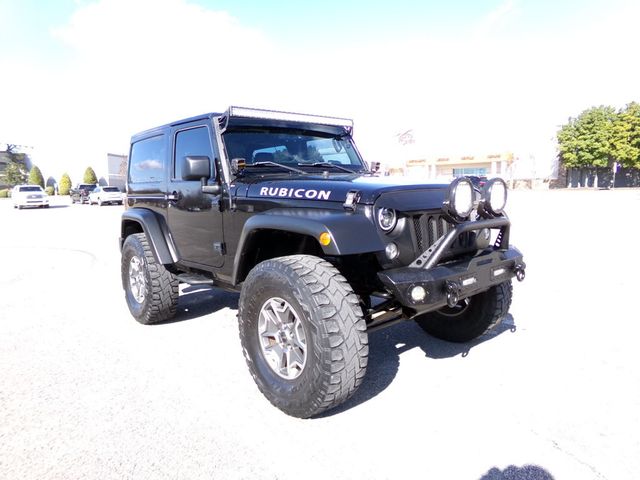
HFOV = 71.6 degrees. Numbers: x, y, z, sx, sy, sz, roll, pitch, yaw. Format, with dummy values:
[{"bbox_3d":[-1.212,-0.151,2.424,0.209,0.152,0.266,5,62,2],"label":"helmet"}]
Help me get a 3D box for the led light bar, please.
[{"bbox_3d":[-0.201,-1.012,3.712,1.276,0.078,0.085,-7,9,-40],"label":"led light bar"}]

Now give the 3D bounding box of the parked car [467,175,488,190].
[{"bbox_3d":[17.038,-6.220,48.000,1.850,1.700,4.600,0,8,18],"label":"parked car"}]

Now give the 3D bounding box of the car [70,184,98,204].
[{"bbox_3d":[-23.300,-4.550,44.000,1.950,1.870,5.200,-7,9,-38],"label":"car"}]

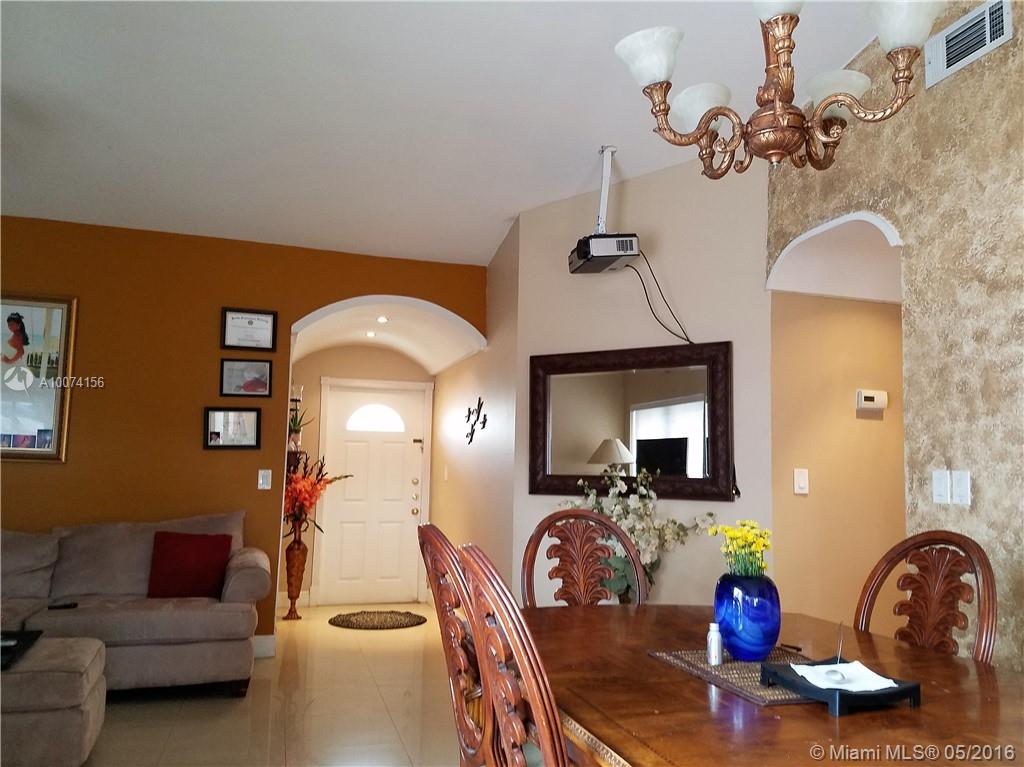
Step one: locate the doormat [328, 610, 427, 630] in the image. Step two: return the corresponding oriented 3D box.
[{"bbox_3d":[-1.089,1.961,6.601,0.810,0.016,0.790,3,-6,-16],"label":"doormat"}]

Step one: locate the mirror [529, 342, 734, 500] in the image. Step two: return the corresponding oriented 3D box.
[{"bbox_3d":[0.663,0.231,4.669,1.284,0.868,0.050,-3,-7,32],"label":"mirror"}]

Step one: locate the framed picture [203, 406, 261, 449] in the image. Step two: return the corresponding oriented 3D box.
[{"bbox_3d":[-1.886,0.304,5.390,0.365,0.285,0.022,3,-6,-16],"label":"framed picture"}]

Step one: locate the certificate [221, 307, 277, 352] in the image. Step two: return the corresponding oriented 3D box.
[{"bbox_3d":[-1.804,-0.366,5.481,0.365,0.288,0.022,3,-6,-16],"label":"certificate"}]

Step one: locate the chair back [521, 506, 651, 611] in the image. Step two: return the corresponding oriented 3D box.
[{"bbox_3d":[0.381,1.065,3.067,0.555,1.120,0.620,3,-6,-16],"label":"chair back"}]

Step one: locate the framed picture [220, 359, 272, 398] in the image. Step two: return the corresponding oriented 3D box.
[{"bbox_3d":[-1.811,-0.035,5.446,0.335,0.262,0.022,3,-6,-16],"label":"framed picture"}]

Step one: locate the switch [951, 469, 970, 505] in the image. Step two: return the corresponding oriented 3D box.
[{"bbox_3d":[1.711,0.398,3.039,0.012,0.129,0.084,3,-6,-16],"label":"switch"}]

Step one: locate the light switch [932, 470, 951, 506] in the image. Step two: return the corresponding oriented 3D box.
[{"bbox_3d":[1.684,0.407,3.130,0.012,0.129,0.084,3,-6,-16],"label":"light switch"}]

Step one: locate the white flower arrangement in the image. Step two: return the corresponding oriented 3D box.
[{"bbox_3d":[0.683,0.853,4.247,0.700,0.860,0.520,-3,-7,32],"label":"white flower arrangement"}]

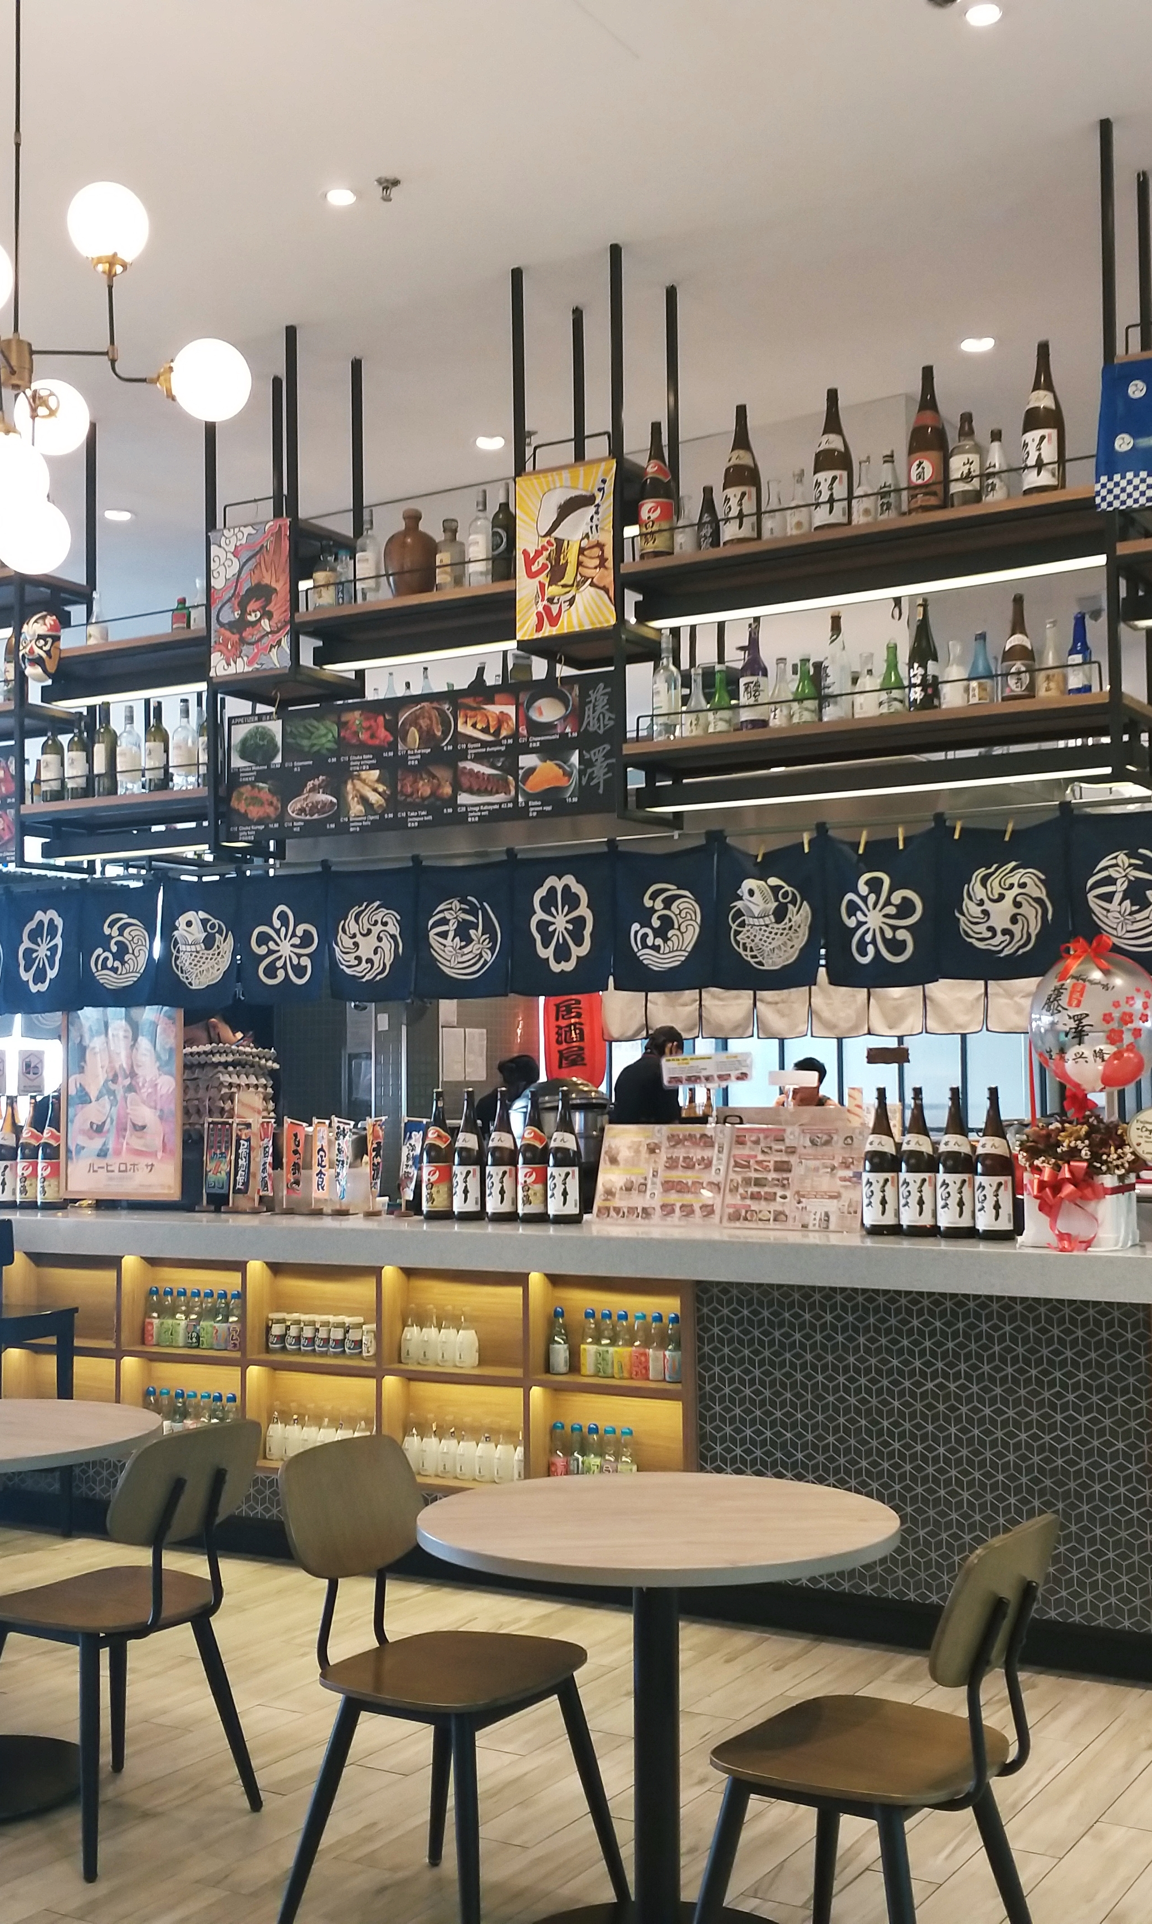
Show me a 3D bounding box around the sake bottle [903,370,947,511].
[{"bbox_3d":[0.892,-1.308,4.862,0.104,0.397,0.104,-2,-4,29],"label":"sake bottle"}]

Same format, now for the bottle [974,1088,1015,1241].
[{"bbox_3d":[1.109,0.537,5.132,0.105,0.400,0.105,-2,-4,29],"label":"bottle"}]

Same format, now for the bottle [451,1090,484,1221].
[{"bbox_3d":[-0.334,0.593,5.942,0.105,0.400,0.105,0,-3,0],"label":"bottle"}]

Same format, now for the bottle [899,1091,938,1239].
[{"bbox_3d":[0.929,0.542,5.239,0.105,0.397,0.105,-2,-5,30],"label":"bottle"}]

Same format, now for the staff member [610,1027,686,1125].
[{"bbox_3d":[0.301,1.105,7.546,0.340,1.710,0.460,1,-4,-22],"label":"staff member"}]

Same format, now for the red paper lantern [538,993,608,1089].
[{"bbox_3d":[0.002,0.282,8.100,0.265,0.530,0.265,-1,-4,8],"label":"red paper lantern"}]

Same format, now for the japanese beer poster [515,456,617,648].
[{"bbox_3d":[-0.026,-1.108,5.201,0.319,0.454,0.020,-2,-5,30],"label":"japanese beer poster"}]

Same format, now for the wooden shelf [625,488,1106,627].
[{"bbox_3d":[0.767,-0.997,4.950,1.280,0.145,0.350,-2,-4,30],"label":"wooden shelf"}]

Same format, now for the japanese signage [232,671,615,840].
[{"bbox_3d":[-0.479,-0.601,5.767,1.420,0.400,0.020,-2,-4,29],"label":"japanese signage"}]

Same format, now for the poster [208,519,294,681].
[{"bbox_3d":[-0.970,-1.079,5.742,0.314,0.454,0.020,-2,-5,30],"label":"poster"}]

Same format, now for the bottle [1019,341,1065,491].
[{"bbox_3d":[1.141,-1.315,4.688,0.105,0.397,0.105,-2,-5,30],"label":"bottle"}]

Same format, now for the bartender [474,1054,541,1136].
[{"bbox_3d":[-0.274,1.249,8.943,0.500,1.631,0.420,3,-5,-42],"label":"bartender"}]

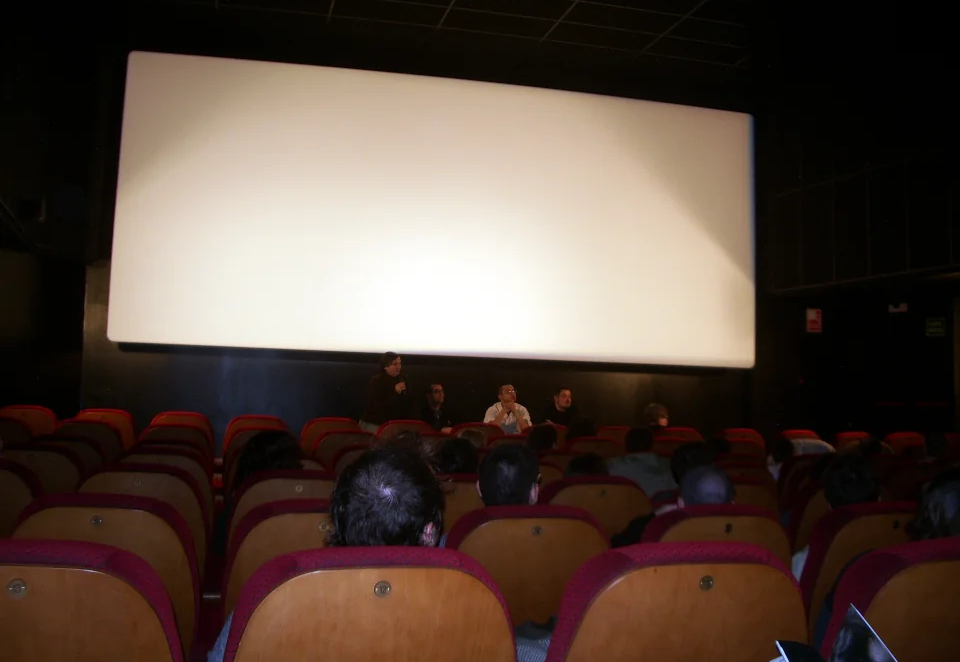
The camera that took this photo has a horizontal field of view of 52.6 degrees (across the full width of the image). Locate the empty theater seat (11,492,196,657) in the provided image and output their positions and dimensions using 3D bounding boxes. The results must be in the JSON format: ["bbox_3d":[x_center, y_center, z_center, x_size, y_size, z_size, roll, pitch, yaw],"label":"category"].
[{"bbox_3d":[-0.979,0.865,2.510,0.520,0.930,0.580,3,-5,-14],"label":"empty theater seat"}]

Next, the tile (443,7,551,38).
[{"bbox_3d":[0.204,-3.282,10.400,1.200,0.030,0.600,3,-5,-14],"label":"tile"}]

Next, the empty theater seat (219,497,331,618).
[{"bbox_3d":[-0.465,0.915,2.635,0.520,0.950,0.620,3,-5,-14],"label":"empty theater seat"}]

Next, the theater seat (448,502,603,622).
[{"bbox_3d":[0.078,0.943,2.738,0.520,0.950,0.600,2,-4,-13],"label":"theater seat"}]

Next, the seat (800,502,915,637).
[{"bbox_3d":[1.102,0.981,3.050,0.520,0.930,0.580,3,-5,-14],"label":"seat"}]

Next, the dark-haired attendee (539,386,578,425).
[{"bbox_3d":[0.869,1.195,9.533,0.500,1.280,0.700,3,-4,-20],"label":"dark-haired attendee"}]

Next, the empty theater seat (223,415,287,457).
[{"bbox_3d":[-1.699,1.089,7.180,0.520,0.930,0.580,3,-5,-14],"label":"empty theater seat"}]

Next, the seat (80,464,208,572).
[{"bbox_3d":[-1.196,0.928,3.426,0.520,0.950,0.600,2,-4,-12],"label":"seat"}]

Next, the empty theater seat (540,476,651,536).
[{"bbox_3d":[0.383,1.016,3.781,0.520,0.950,0.600,2,-4,-12],"label":"empty theater seat"}]

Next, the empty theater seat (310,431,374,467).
[{"bbox_3d":[-0.915,1.126,6.400,0.520,0.930,0.580,3,-5,-14],"label":"empty theater seat"}]

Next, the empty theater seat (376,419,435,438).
[{"bbox_3d":[-0.624,1.160,7.494,0.520,0.950,0.600,2,-4,-14],"label":"empty theater seat"}]

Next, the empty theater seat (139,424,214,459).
[{"bbox_3d":[-1.928,1.055,6.130,0.520,0.930,0.580,3,-5,-14],"label":"empty theater seat"}]

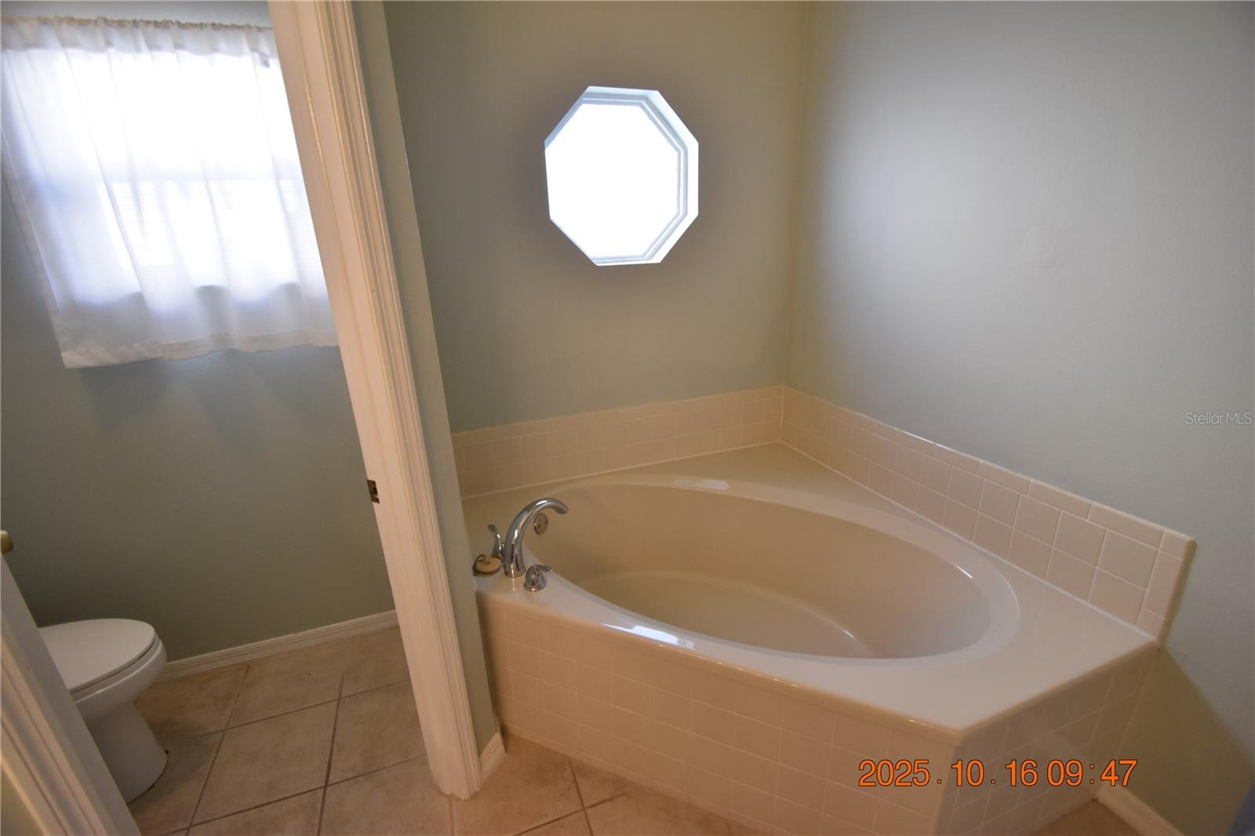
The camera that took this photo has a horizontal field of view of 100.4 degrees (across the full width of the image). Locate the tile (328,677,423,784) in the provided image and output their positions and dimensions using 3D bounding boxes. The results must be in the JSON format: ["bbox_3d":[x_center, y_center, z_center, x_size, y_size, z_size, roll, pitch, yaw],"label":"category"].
[{"bbox_3d":[-0.775,1.002,1.708,0.332,0.012,0.332,-8,20,-17],"label":"tile"}]

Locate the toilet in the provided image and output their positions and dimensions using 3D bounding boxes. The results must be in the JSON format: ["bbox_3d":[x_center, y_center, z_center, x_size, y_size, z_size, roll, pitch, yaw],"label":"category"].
[{"bbox_3d":[-1.701,0.726,1.450,0.720,0.740,0.440,-8,19,-16],"label":"toilet"}]

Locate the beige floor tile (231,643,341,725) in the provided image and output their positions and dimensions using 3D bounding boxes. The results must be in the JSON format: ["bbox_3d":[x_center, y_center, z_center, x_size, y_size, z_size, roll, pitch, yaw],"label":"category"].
[{"bbox_3d":[-1.216,0.953,1.902,0.332,0.012,0.330,-8,20,-17],"label":"beige floor tile"}]

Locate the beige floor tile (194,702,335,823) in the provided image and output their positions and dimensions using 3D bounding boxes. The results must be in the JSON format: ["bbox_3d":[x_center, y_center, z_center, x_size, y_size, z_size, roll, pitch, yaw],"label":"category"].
[{"bbox_3d":[-1.091,1.046,1.612,0.332,0.012,0.332,-8,20,-17],"label":"beige floor tile"}]

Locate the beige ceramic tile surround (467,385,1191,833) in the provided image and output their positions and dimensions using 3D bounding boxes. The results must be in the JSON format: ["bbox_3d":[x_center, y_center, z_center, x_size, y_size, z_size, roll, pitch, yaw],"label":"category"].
[{"bbox_3d":[0.296,0.544,1.657,1.457,0.810,1.426,-9,20,-19],"label":"beige ceramic tile surround"}]

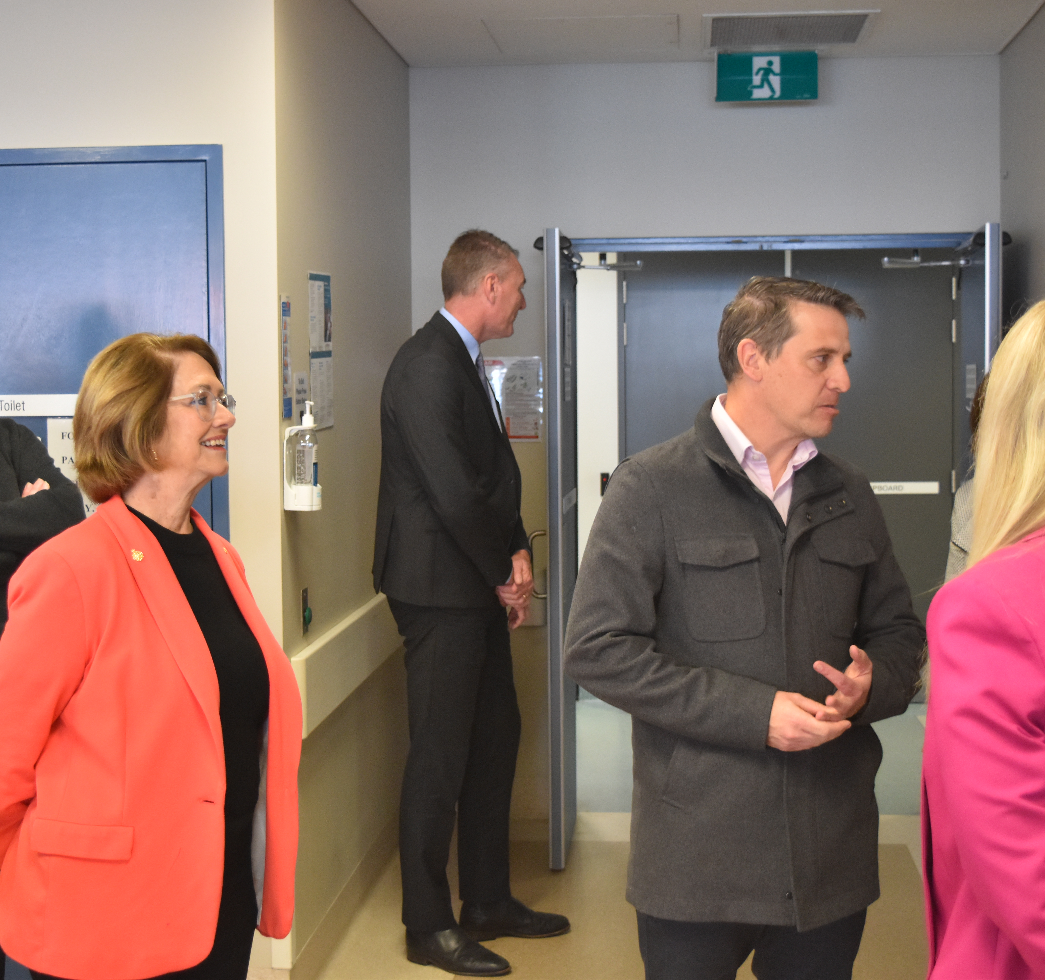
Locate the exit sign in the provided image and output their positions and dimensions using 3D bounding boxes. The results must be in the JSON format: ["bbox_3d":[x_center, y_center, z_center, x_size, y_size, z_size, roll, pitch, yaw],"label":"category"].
[{"bbox_3d":[0.832,-1.408,5.958,0.338,0.165,0.050,0,3,5],"label":"exit sign"}]

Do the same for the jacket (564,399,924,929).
[{"bbox_3d":[0.353,0.267,2.790,0.570,0.815,0.380,-2,3,-19],"label":"jacket"}]

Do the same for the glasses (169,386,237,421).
[{"bbox_3d":[-0.520,-0.119,2.622,0.140,0.046,0.138,-8,1,18],"label":"glasses"}]

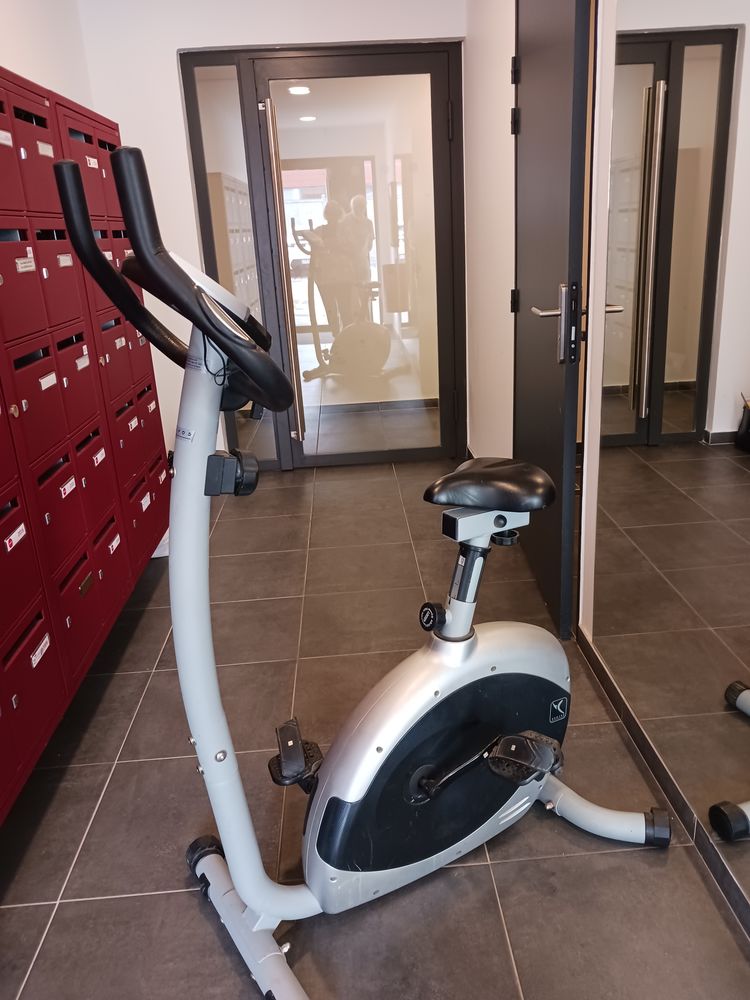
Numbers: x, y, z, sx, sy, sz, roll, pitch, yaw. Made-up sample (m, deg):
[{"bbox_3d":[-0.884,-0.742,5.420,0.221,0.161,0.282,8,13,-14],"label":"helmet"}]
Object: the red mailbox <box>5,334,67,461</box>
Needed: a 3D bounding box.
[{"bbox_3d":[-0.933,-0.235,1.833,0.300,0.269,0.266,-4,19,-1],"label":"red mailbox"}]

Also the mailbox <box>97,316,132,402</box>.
[{"bbox_3d":[-0.986,-0.463,2.505,0.310,0.268,0.280,-4,19,-1],"label":"mailbox"}]

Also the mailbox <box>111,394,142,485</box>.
[{"bbox_3d":[-0.969,-0.203,2.594,0.310,0.277,0.293,-4,19,-1],"label":"mailbox"}]

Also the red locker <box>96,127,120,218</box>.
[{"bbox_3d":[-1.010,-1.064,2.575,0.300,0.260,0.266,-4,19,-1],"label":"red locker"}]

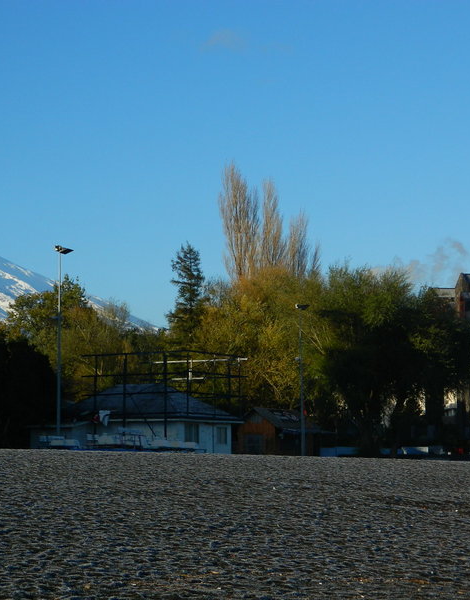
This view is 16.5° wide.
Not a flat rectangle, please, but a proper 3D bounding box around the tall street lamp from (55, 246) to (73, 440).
[{"bbox_3d":[-10.164,2.692,95.137,1.100,11.800,0.700,-3,-7,29],"label":"tall street lamp"}]

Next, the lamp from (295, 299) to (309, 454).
[{"bbox_3d":[5.246,6.186,123.637,1.100,11.800,0.700,-3,-7,29],"label":"lamp"}]

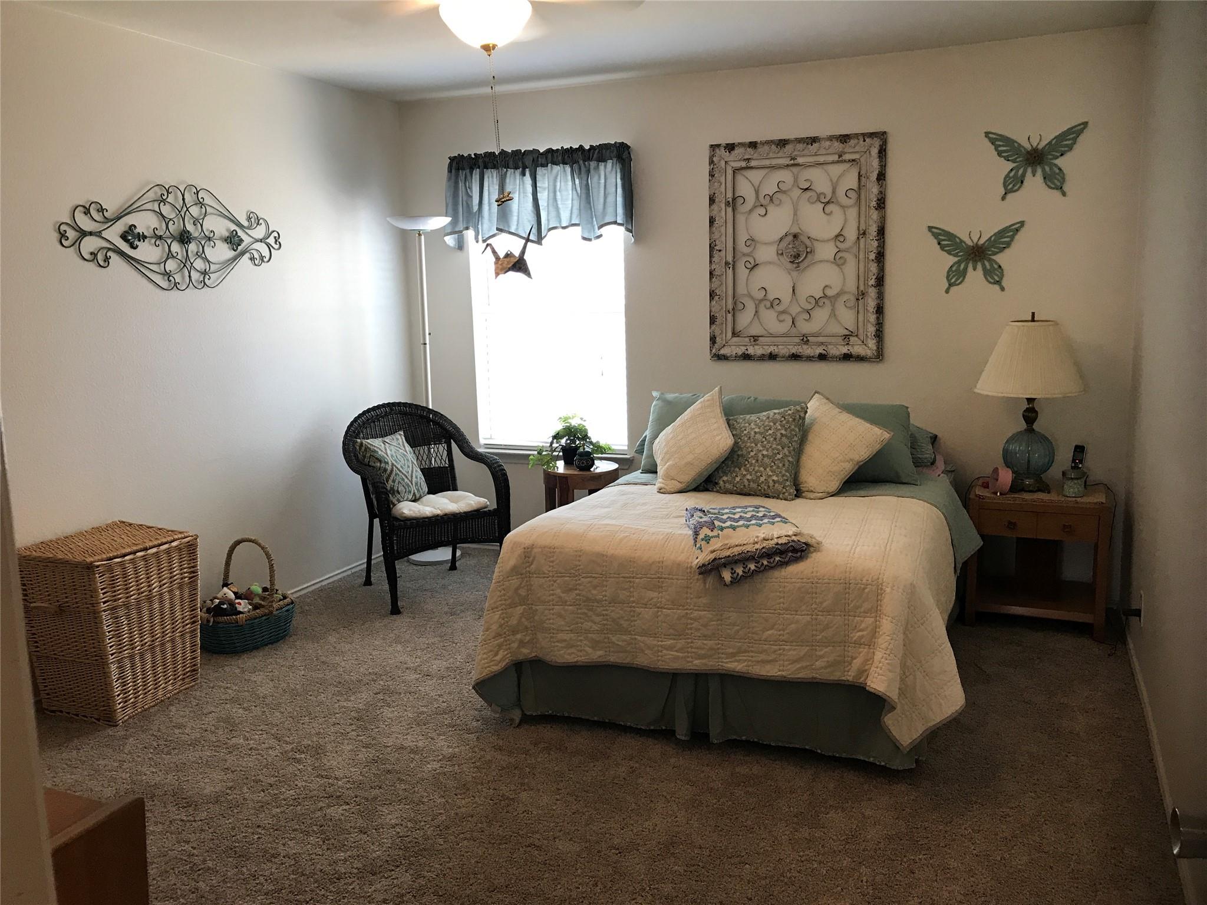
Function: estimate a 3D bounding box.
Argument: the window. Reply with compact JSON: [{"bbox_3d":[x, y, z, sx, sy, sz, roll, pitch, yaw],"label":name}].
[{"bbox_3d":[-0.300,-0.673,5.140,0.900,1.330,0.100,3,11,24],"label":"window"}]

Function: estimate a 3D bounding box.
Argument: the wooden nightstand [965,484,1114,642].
[{"bbox_3d":[1.933,0.474,4.360,0.578,0.587,0.365,3,11,24],"label":"wooden nightstand"}]

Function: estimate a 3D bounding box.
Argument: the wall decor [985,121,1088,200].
[{"bbox_3d":[1.790,-1.207,4.062,0.390,0.295,0.035,3,11,24],"label":"wall decor"}]

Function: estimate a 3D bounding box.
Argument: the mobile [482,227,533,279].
[{"bbox_3d":[-0.283,-0.590,2.887,0.132,0.150,0.096,3,11,25],"label":"mobile"}]

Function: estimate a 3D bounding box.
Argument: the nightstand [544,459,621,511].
[{"bbox_3d":[-0.111,0.370,5.260,0.405,0.588,0.405,3,11,24],"label":"nightstand"}]

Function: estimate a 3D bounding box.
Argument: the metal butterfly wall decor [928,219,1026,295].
[{"bbox_3d":[1.698,-0.890,4.479,0.415,0.309,0.030,3,11,24],"label":"metal butterfly wall decor"}]

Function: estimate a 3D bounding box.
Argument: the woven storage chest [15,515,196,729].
[{"bbox_3d":[-1.783,0.620,3.604,0.400,0.590,0.420,3,11,24],"label":"woven storage chest"}]

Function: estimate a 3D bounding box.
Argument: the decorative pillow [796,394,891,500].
[{"bbox_3d":[0.985,-0.001,4.280,0.425,0.395,0.152,35,-10,33],"label":"decorative pillow"}]

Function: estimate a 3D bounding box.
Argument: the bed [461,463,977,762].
[{"bbox_3d":[0.689,0.515,4.124,1.591,0.648,1.925,3,11,24],"label":"bed"}]

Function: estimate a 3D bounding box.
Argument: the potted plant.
[{"bbox_3d":[-0.159,-0.056,4.903,0.400,0.270,0.340,3,11,24],"label":"potted plant"}]

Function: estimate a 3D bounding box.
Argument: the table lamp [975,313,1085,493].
[{"bbox_3d":[1.771,-0.203,4.037,0.415,0.742,0.415,3,11,24],"label":"table lamp"}]

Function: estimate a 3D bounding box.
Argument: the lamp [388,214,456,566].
[{"bbox_3d":[-0.954,-0.316,5.229,0.345,1.835,0.345,3,11,24],"label":"lamp"}]

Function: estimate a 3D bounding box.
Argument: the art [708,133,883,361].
[{"bbox_3d":[0.882,-0.928,4.518,0.813,1.010,0.040,3,11,24],"label":"art"}]

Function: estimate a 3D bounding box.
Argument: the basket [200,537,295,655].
[{"bbox_3d":[-1.526,0.587,4.177,0.330,0.440,0.395,3,11,24],"label":"basket"}]

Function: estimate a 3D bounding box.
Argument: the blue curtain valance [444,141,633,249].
[{"bbox_3d":[-0.349,-1.289,4.964,1.060,0.475,0.100,3,11,24],"label":"blue curtain valance"}]

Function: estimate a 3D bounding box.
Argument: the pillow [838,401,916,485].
[{"bbox_3d":[1.130,-0.063,4.547,0.669,0.425,0.162,3,-17,24],"label":"pillow"}]

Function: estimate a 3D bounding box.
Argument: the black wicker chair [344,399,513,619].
[{"bbox_3d":[-0.950,0.248,5.048,0.669,0.942,0.709,-7,11,-29],"label":"black wicker chair"}]

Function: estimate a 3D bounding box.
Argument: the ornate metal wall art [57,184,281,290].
[{"bbox_3d":[-1.725,-0.882,4.015,0.045,0.430,1.150,3,11,24],"label":"ornate metal wall art"}]

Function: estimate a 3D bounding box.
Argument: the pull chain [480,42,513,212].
[{"bbox_3d":[-0.309,-0.939,2.812,0.076,0.456,0.051,3,11,24],"label":"pull chain"}]

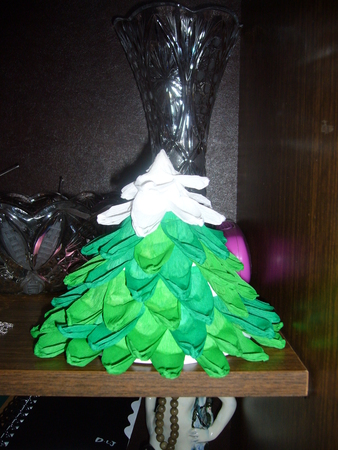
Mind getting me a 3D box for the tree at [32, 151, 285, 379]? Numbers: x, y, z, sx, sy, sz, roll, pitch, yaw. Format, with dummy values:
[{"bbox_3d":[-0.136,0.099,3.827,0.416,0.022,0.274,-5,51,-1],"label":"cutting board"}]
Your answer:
[{"bbox_3d":[-0.008,0.015,0.387,0.207,0.155,0.205,0,6,0],"label":"tree"}]

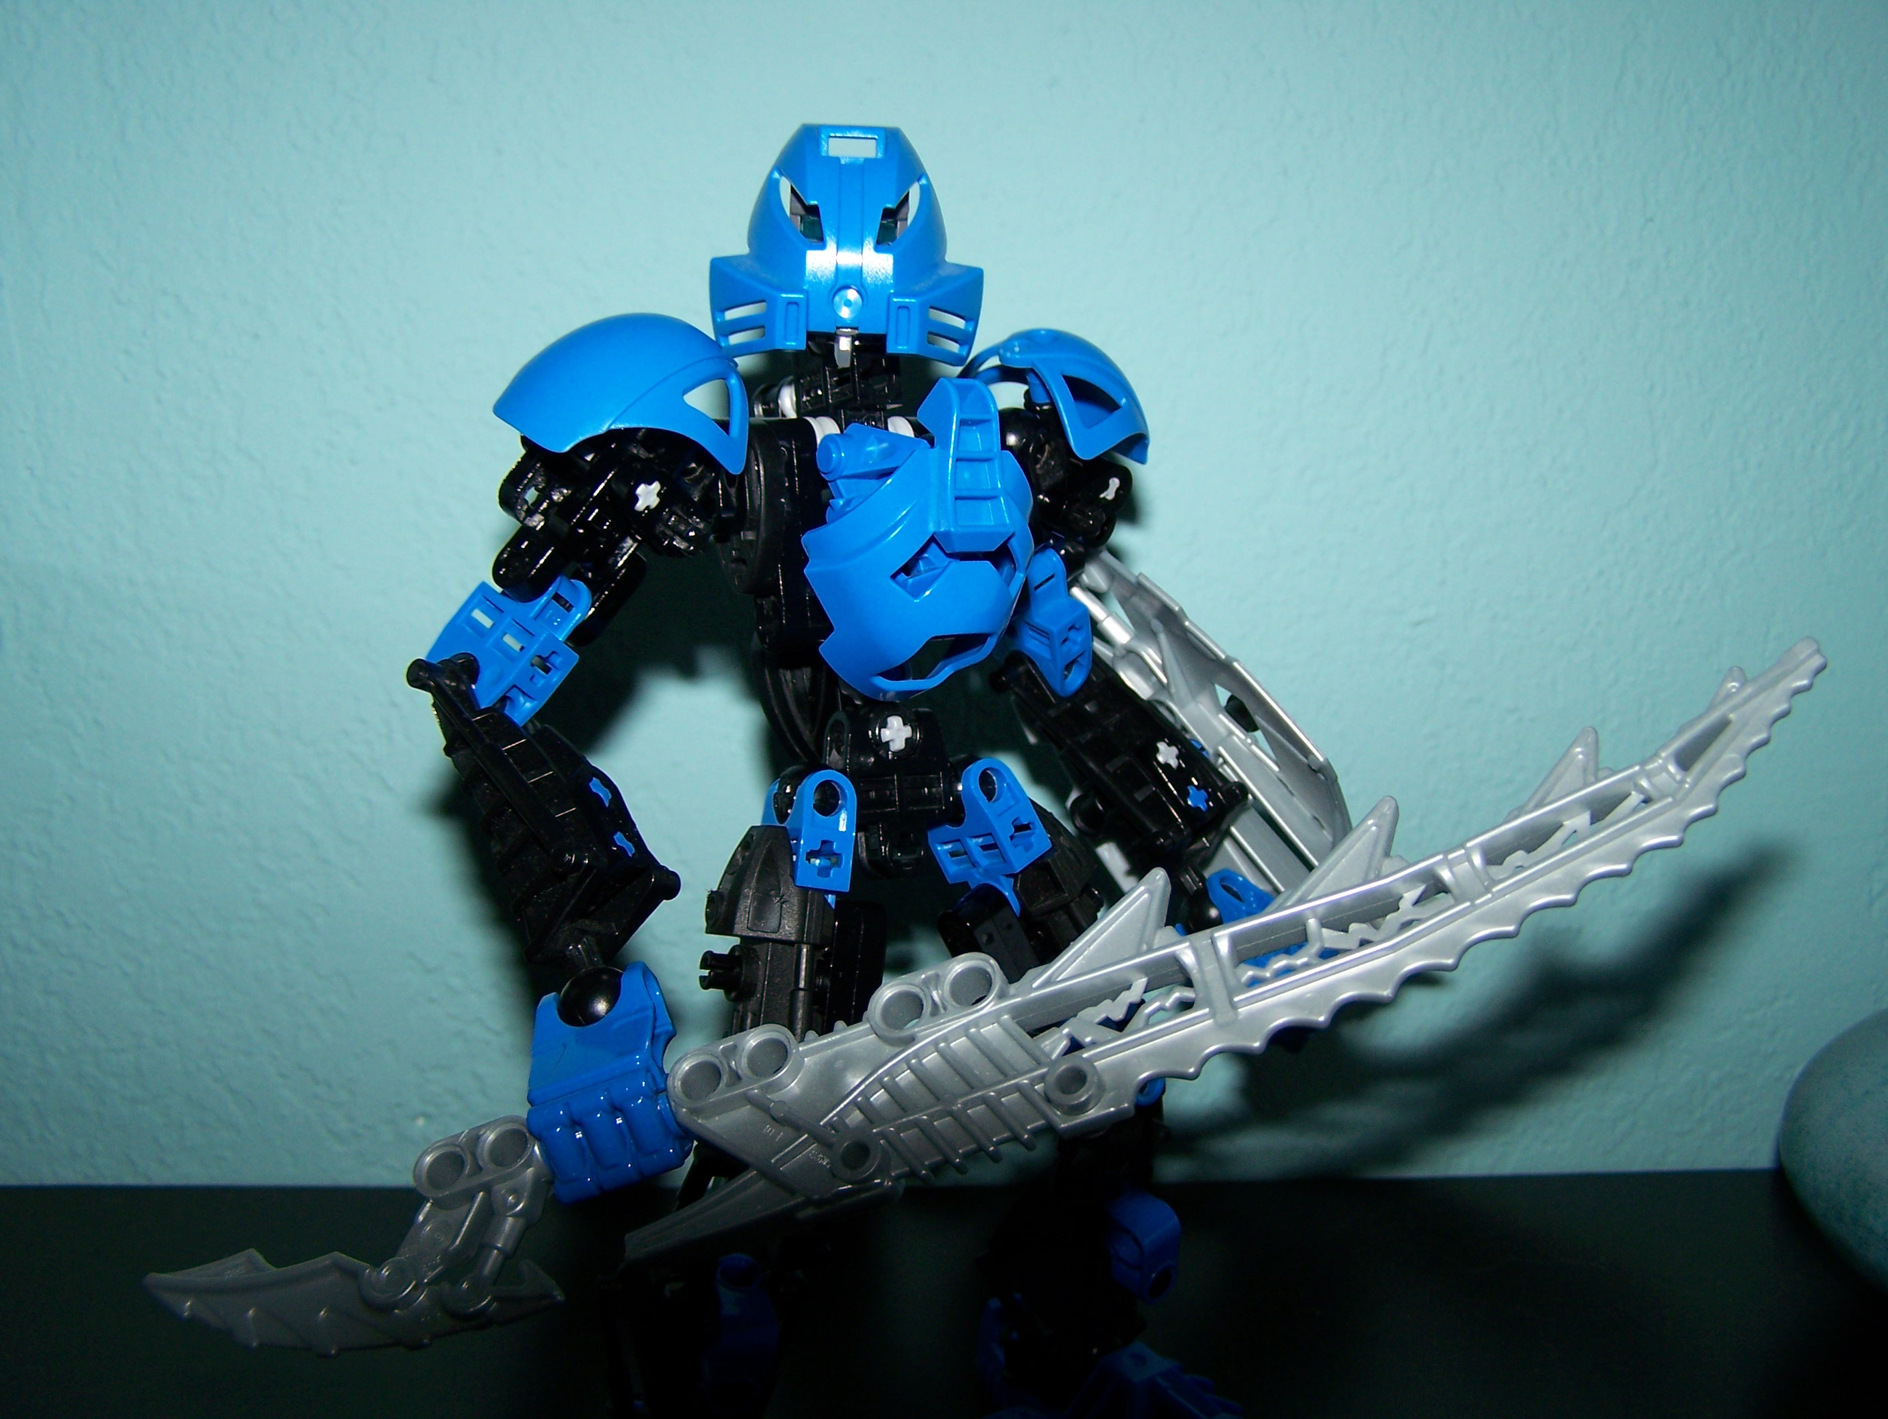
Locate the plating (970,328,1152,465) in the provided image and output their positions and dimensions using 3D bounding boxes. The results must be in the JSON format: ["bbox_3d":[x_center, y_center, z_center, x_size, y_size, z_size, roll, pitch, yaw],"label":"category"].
[{"bbox_3d":[0.016,-0.043,0.285,0.024,0.018,0.025,-4,11,-23],"label":"plating"}]

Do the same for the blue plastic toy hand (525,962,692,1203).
[{"bbox_3d":[-0.039,0.044,0.244,0.015,0.024,0.015,-18,-39,5],"label":"blue plastic toy hand"}]

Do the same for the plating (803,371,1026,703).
[{"bbox_3d":[-0.003,-0.021,0.256,0.029,0.037,0.022,0,13,-29],"label":"plating"}]

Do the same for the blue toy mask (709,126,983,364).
[{"bbox_3d":[-0.013,-0.064,0.285,0.037,0.033,0.028,2,7,-3],"label":"blue toy mask"}]

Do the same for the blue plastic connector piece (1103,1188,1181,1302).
[{"bbox_3d":[0.029,0.079,0.304,0.012,0.015,0.012,-5,11,-30],"label":"blue plastic connector piece"}]

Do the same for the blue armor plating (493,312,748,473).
[{"bbox_3d":[-0.042,-0.041,0.268,0.030,0.020,0.024,4,10,20],"label":"blue armor plating"}]

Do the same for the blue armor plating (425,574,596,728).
[{"bbox_3d":[-0.058,-0.009,0.282,0.014,0.022,0.016,33,8,-43],"label":"blue armor plating"}]

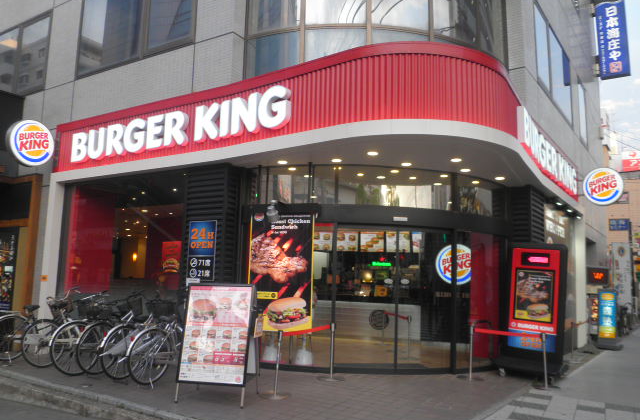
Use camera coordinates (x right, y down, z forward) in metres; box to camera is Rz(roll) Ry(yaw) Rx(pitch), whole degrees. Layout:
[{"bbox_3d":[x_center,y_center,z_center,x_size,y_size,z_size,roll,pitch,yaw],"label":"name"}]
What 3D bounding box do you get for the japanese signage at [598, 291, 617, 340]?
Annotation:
[{"bbox_3d":[6.501,2.362,10.856,0.400,1.120,0.140,-6,-11,37],"label":"japanese signage"}]

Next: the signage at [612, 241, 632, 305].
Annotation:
[{"bbox_3d":[10.023,2.146,15.929,0.620,2.200,0.120,-6,-11,37],"label":"signage"}]

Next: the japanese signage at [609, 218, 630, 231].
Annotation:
[{"bbox_3d":[12.461,0.603,20.000,0.900,0.520,0.120,-5,-10,35],"label":"japanese signage"}]

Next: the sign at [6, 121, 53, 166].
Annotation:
[{"bbox_3d":[-5.729,-1.308,9.502,0.160,0.880,0.880,-4,-10,30],"label":"sign"}]

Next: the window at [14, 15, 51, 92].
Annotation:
[{"bbox_3d":[-6.516,-3.500,10.943,1.140,1.690,0.080,-4,-10,30],"label":"window"}]

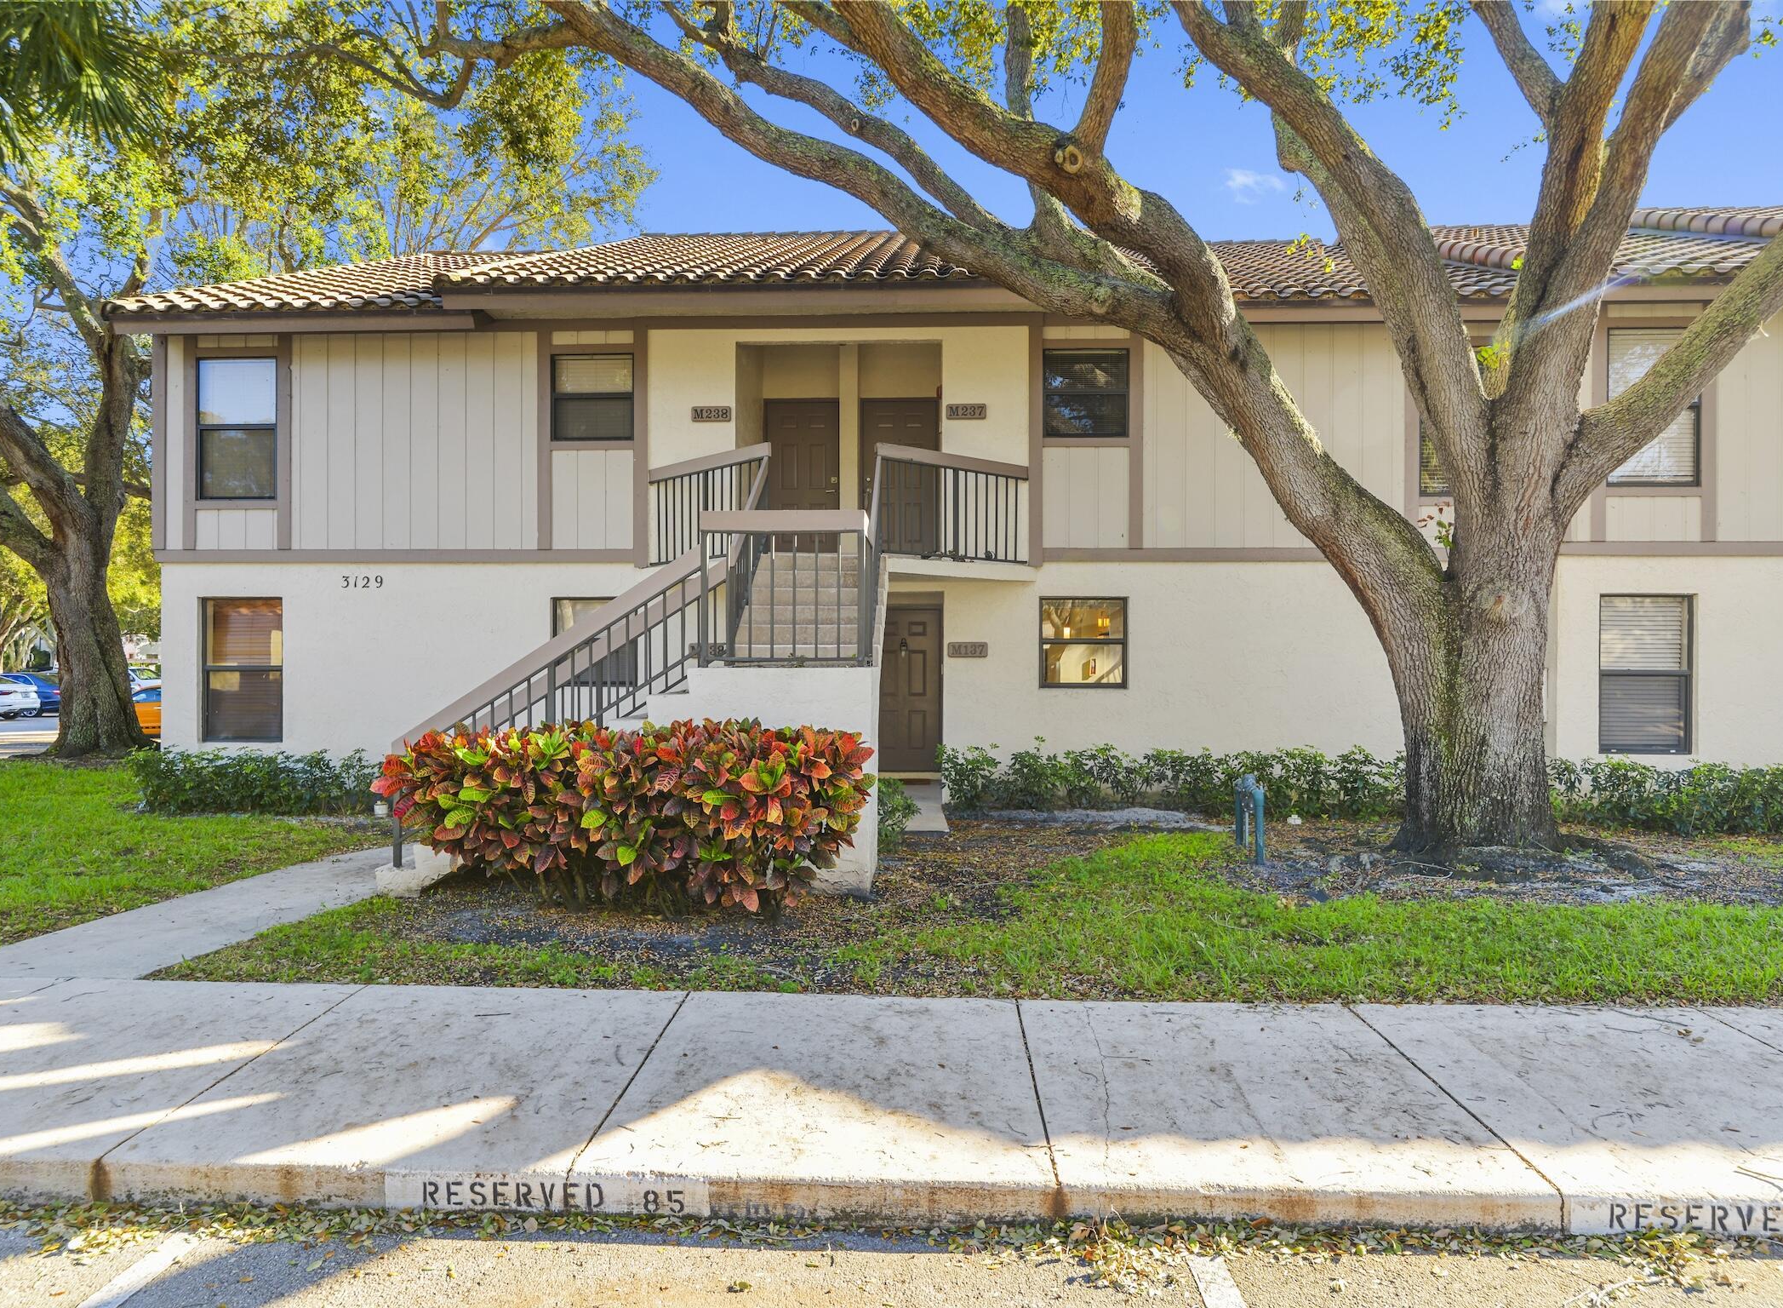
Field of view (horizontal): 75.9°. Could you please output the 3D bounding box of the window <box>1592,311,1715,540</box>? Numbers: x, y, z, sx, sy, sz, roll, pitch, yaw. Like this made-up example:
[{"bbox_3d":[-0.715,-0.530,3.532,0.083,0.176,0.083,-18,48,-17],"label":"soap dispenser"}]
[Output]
[{"bbox_3d":[7.541,-2.258,11.346,1.205,2.277,0.100,0,0,3],"label":"window"}]

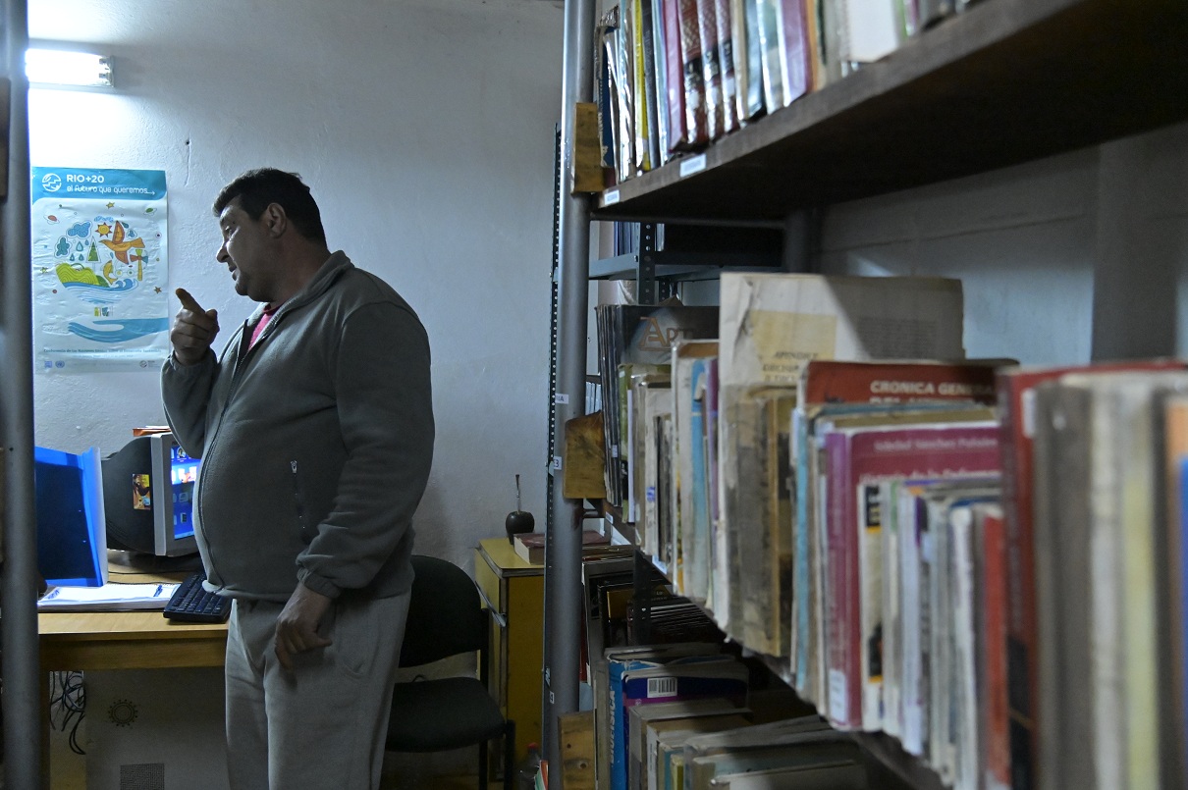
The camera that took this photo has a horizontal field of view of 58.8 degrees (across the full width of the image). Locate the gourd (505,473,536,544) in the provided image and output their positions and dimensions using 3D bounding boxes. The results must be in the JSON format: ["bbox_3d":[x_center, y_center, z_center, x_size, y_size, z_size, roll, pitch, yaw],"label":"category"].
[{"bbox_3d":[-0.232,0.358,3.300,0.090,0.222,0.090,1,4,0],"label":"gourd"}]

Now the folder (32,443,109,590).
[{"bbox_3d":[-1.355,0.310,2.670,0.250,0.345,0.060,1,4,-3],"label":"folder"}]

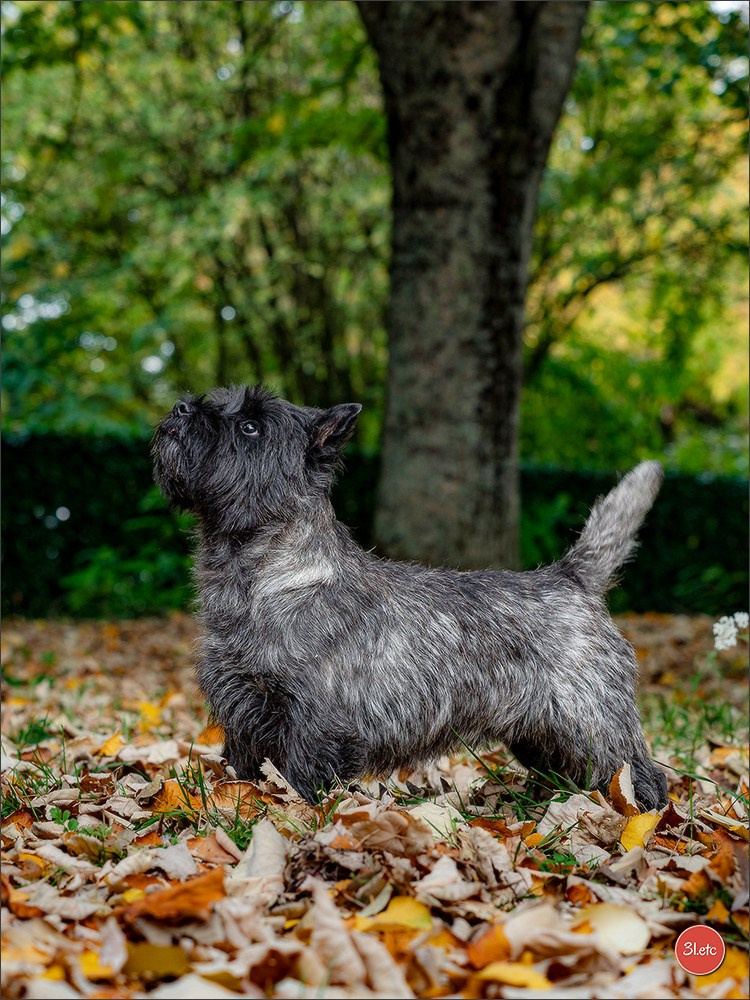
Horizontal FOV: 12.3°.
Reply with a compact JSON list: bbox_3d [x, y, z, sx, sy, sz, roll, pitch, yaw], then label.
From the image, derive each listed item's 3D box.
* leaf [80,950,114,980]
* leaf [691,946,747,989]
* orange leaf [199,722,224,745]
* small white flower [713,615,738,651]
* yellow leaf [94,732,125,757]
[{"bbox_3d":[-0.179,0.304,2.263,0.028,0.020,0.026,0,-1,0],"label":"leaf"},{"bbox_3d":[0.236,0.321,2.380,0.042,0.029,0.038,0,0,0],"label":"leaf"},{"bbox_3d":[-0.197,0.286,4.250,0.037,0.027,0.032,0,0,0],"label":"orange leaf"},{"bbox_3d":[0.389,0.147,3.850,0.029,0.040,0.027,0,0,0],"label":"small white flower"},{"bbox_3d":[-0.322,0.296,4.200,0.036,0.028,0.030,0,0,0],"label":"yellow leaf"}]

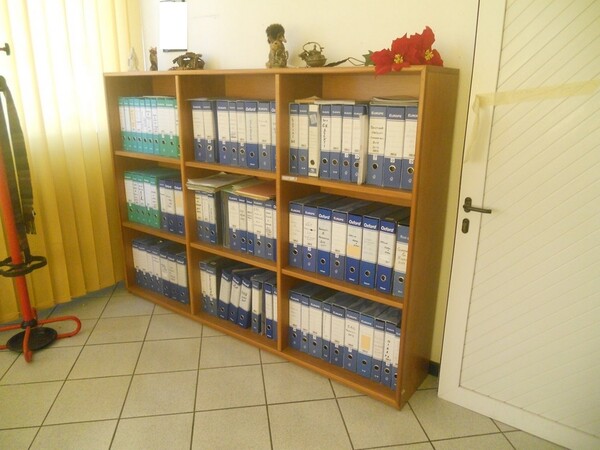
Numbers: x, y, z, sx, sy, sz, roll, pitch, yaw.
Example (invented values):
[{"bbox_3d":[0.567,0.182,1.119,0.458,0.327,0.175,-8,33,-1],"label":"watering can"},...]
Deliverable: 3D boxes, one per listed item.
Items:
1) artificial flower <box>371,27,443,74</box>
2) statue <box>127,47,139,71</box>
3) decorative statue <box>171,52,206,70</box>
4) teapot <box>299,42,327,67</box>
[{"bbox_3d":[0.424,-0.693,1.863,0.265,0.185,0.200,7,17,20],"label":"artificial flower"},{"bbox_3d":[-1.084,-1.066,3.032,0.070,0.168,0.055,12,20,35],"label":"statue"},{"bbox_3d":[-0.674,-0.971,2.806,0.200,0.118,0.110,12,20,35],"label":"decorative statue"},{"bbox_3d":[0.061,-0.820,2.277,0.135,0.132,0.105,2,16,5],"label":"teapot"}]

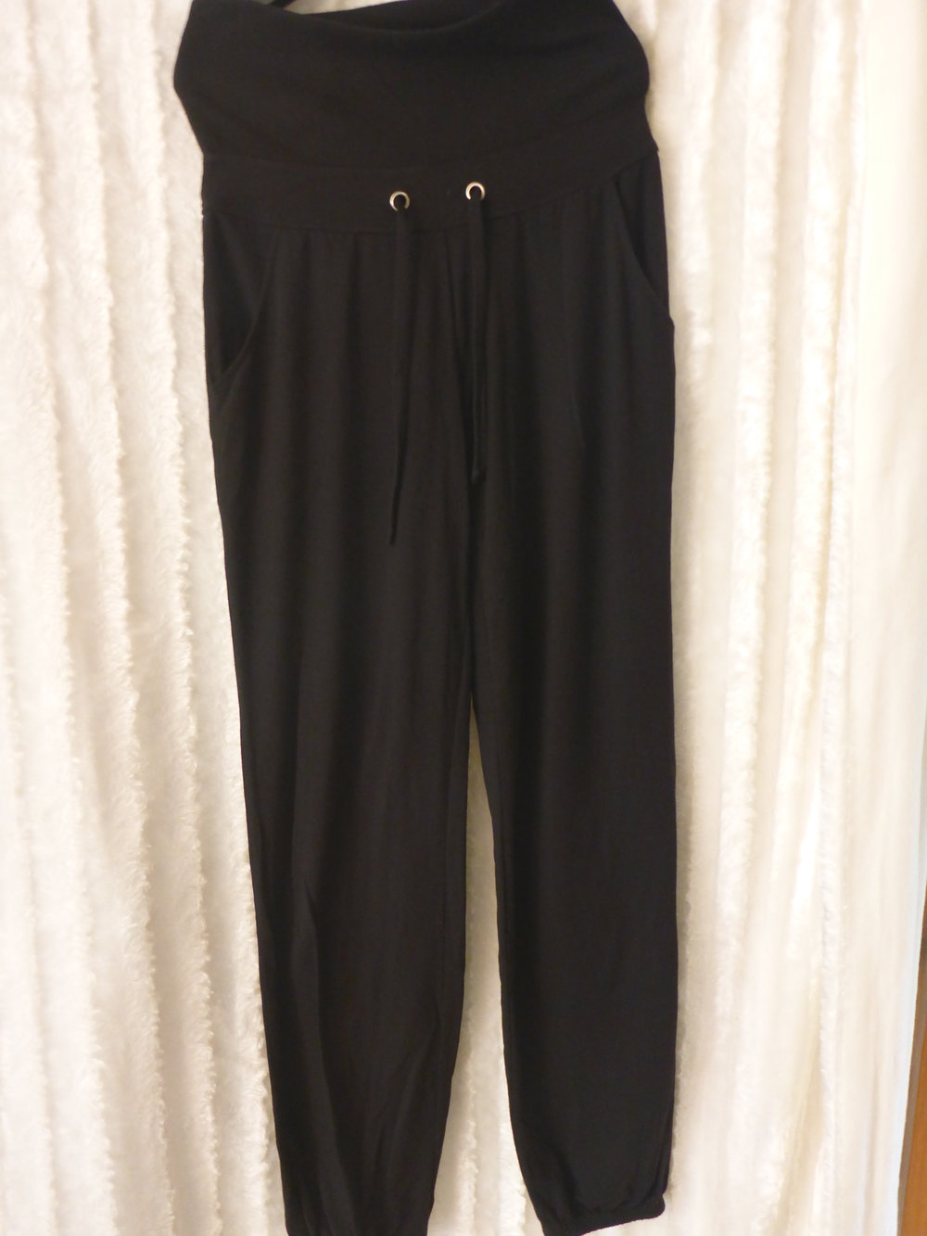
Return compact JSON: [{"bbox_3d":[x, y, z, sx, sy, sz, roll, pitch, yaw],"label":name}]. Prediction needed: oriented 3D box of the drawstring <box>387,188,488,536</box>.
[{"bbox_3d":[-0.024,-0.219,0.880,0.087,0.311,0.024,0,10,0],"label":"drawstring"}]

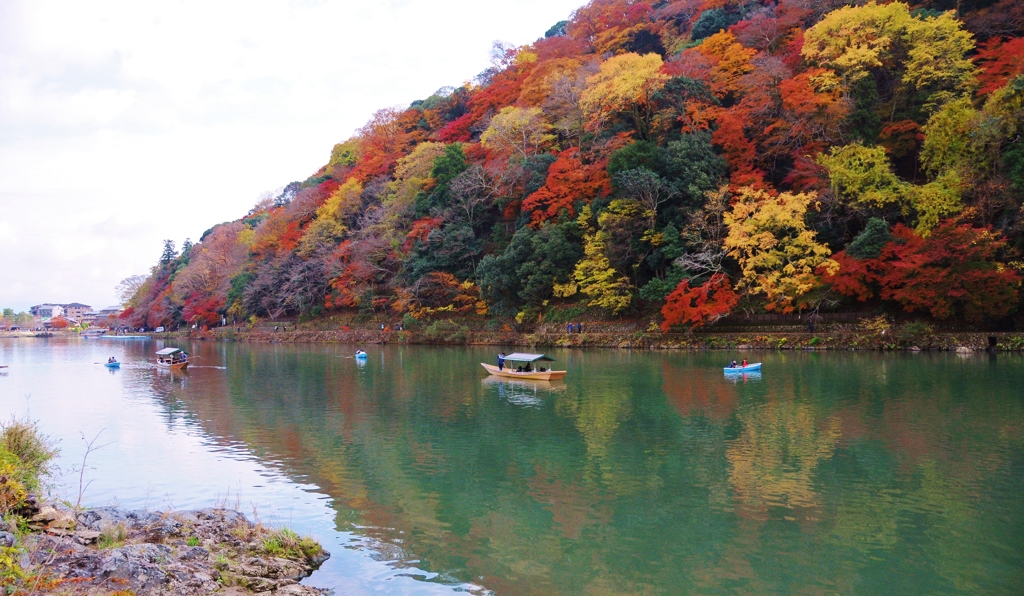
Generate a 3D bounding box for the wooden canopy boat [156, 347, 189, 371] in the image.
[{"bbox_3d":[-40.818,7.312,92.556,2.350,2.300,9.300,0,-1,-38],"label":"wooden canopy boat"}]

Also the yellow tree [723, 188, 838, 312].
[{"bbox_3d":[41.308,-7.000,118.000,16.860,19.690,14.000,-1,-1,19],"label":"yellow tree"}]

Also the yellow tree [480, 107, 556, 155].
[{"bbox_3d":[1.226,-36.898,171.000,16.570,11.130,13.000,-1,-1,1],"label":"yellow tree"}]

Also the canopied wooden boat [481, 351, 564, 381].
[{"bbox_3d":[0.625,6.236,70.438,2.400,2.300,10.600,0,-2,-41],"label":"canopied wooden boat"}]

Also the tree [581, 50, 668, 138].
[{"bbox_3d":[21.806,-39.407,150.000,16.720,16.520,15.000,-1,-1,9],"label":"tree"}]

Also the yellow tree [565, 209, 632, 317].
[{"bbox_3d":[14.999,-6.329,133.000,11.730,19.070,11.000,-1,-1,6],"label":"yellow tree"}]

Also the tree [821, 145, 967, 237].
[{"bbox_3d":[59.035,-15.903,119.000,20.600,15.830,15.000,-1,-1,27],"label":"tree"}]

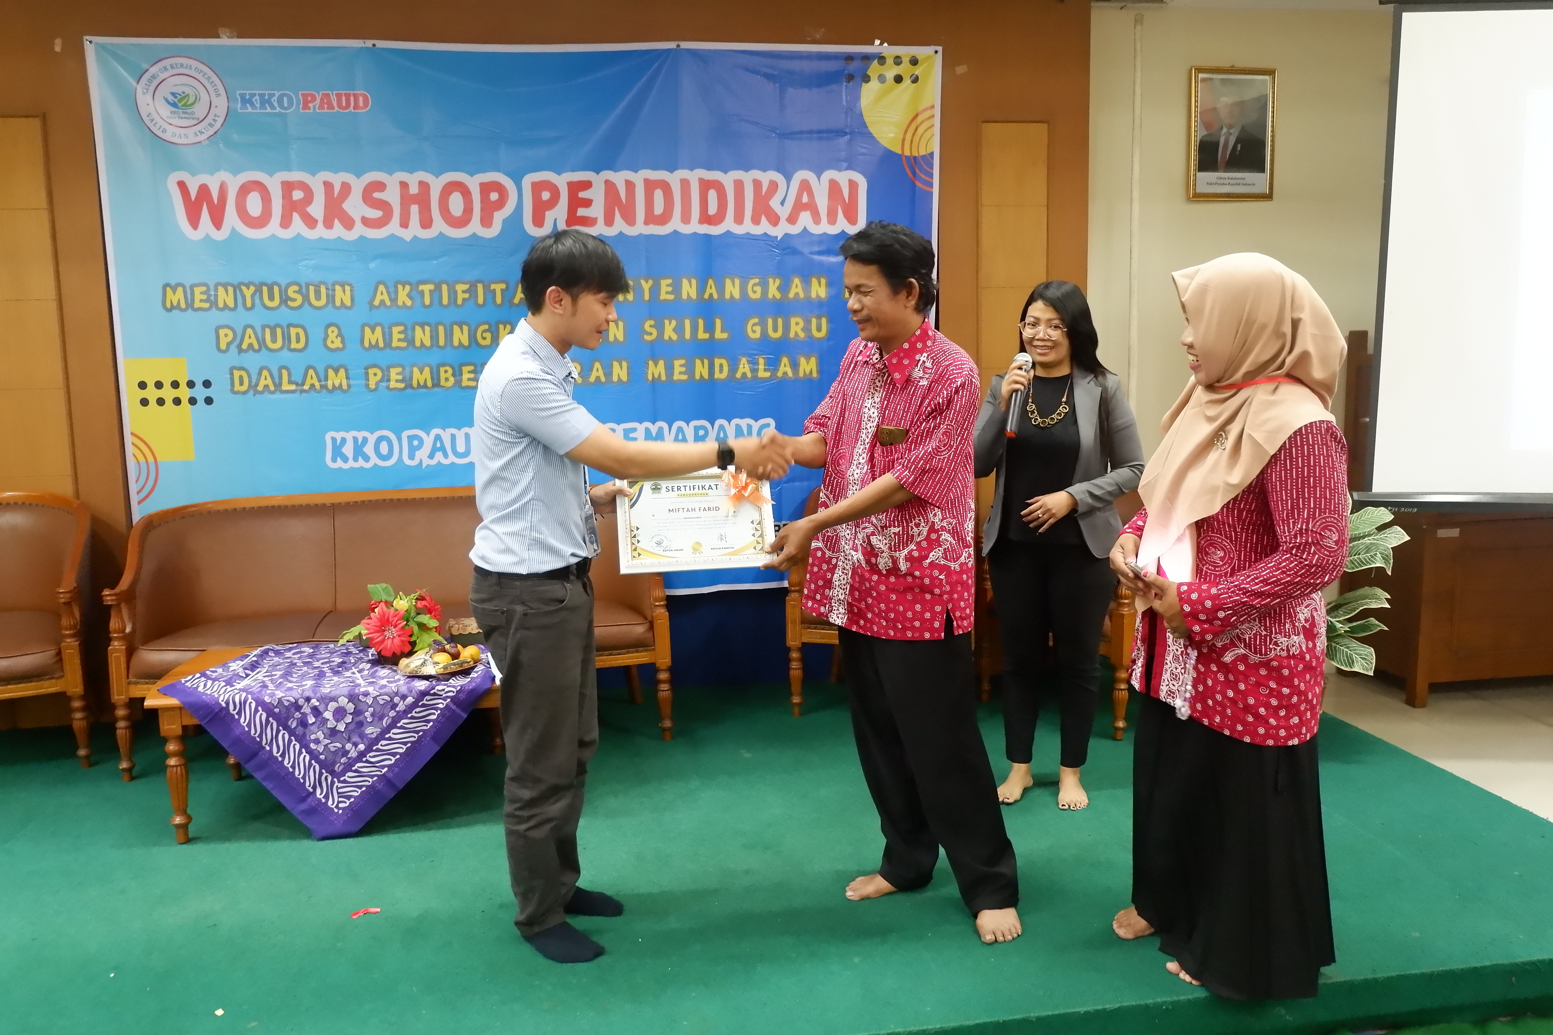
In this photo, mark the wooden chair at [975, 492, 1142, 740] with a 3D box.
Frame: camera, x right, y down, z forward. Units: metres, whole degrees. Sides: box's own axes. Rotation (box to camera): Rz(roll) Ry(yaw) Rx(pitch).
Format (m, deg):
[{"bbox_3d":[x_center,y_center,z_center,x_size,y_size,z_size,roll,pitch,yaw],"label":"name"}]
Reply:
[{"bbox_3d":[1.185,0.276,4.609,0.650,0.860,0.680,-7,10,-38],"label":"wooden chair"}]

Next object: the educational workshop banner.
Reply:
[{"bbox_3d":[-0.862,-0.694,4.598,3.000,2.019,0.050,-2,8,-7],"label":"educational workshop banner"}]

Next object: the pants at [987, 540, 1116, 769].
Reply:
[{"bbox_3d":[0.814,0.375,3.719,0.380,0.760,0.270,0,8,9],"label":"pants"}]

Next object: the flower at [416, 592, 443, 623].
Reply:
[{"bbox_3d":[-1.071,0.293,3.837,0.080,0.105,0.100,1,9,15],"label":"flower"}]

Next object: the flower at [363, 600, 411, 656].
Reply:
[{"bbox_3d":[-1.157,0.339,3.707,0.142,0.165,0.075,-3,9,-16],"label":"flower"}]

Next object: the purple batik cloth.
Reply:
[{"bbox_3d":[-1.305,0.651,3.840,0.950,0.430,0.620,-2,8,-9],"label":"purple batik cloth"}]

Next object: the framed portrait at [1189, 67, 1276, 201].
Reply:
[{"bbox_3d":[1.836,-1.542,5.036,0.366,0.525,0.035,-2,8,-9],"label":"framed portrait"}]

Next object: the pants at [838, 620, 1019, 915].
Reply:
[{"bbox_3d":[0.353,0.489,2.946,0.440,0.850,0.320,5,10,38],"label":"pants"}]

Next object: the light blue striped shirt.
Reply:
[{"bbox_3d":[-0.550,-0.163,2.814,0.310,0.560,0.460,-2,8,-9],"label":"light blue striped shirt"}]

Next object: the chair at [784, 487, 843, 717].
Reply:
[{"bbox_3d":[0.434,0.274,4.708,0.680,0.860,0.640,1,8,14],"label":"chair"}]

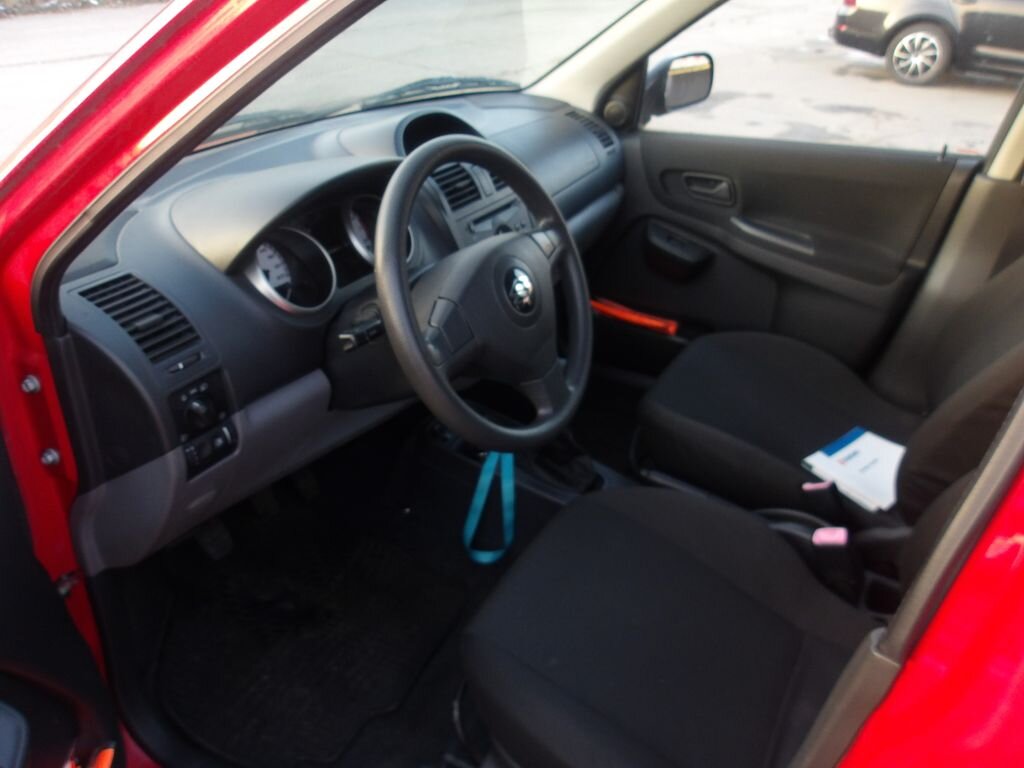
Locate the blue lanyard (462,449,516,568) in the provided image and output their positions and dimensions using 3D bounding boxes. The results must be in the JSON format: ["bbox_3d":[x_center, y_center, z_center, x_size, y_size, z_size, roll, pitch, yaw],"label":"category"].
[{"bbox_3d":[-0.034,0.194,1.265,0.072,0.200,0.030,3,30,-1],"label":"blue lanyard"}]

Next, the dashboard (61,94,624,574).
[{"bbox_3d":[-0.156,-0.246,1.385,0.410,0.480,1.320,19,34,23],"label":"dashboard"}]

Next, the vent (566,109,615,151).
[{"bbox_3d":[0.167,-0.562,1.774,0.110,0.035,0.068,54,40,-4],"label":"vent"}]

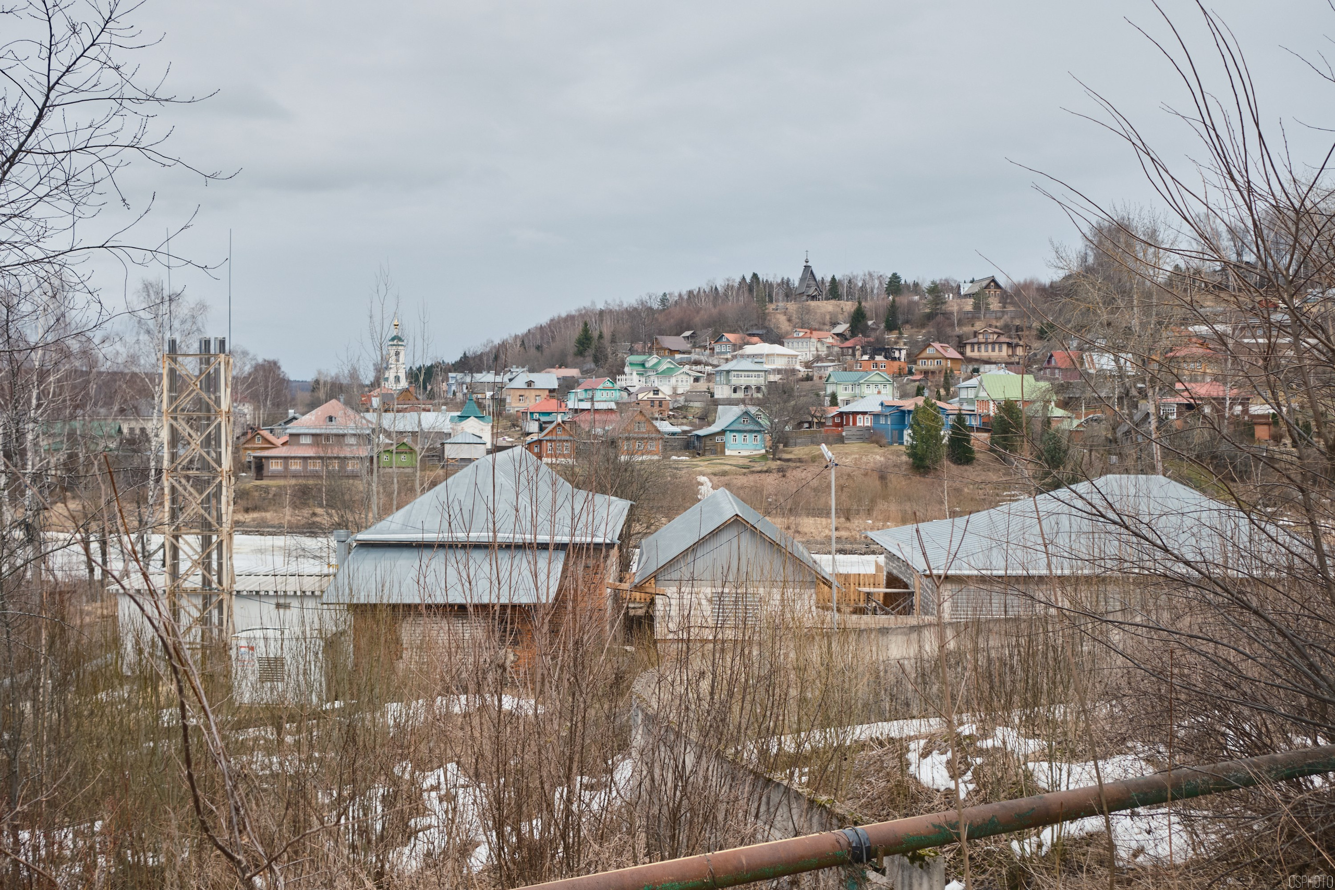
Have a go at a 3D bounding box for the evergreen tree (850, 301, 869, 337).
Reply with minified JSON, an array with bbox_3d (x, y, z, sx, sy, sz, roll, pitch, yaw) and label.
[{"bbox_3d":[46.450,-30.610,315.000,4.600,8.900,4.600,0,3,0],"label":"evergreen tree"}]

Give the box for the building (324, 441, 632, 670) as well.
[{"bbox_3d":[-6.200,3.590,49.650,9.000,6.500,19.000,0,3,0],"label":"building"}]

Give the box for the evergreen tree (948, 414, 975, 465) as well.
[{"bbox_3d":[42.305,-0.751,187.000,3.900,7.400,3.900,0,1,0],"label":"evergreen tree"}]

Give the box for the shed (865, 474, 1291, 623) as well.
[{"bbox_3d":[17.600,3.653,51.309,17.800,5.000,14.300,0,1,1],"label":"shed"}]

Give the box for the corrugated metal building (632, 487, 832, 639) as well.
[{"bbox_3d":[2.420,4.303,51.325,7.200,4.400,15.300,0,1,1],"label":"corrugated metal building"}]

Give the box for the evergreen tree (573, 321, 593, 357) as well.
[{"bbox_3d":[-23.290,-29.487,360.000,5.200,10.200,5.200,0,1,0],"label":"evergreen tree"}]

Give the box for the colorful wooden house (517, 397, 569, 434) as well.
[{"bbox_3d":[-22.380,-5.430,241.540,8.500,6.500,8.000,0,3,-4],"label":"colorful wooden house"}]

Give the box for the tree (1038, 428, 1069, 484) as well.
[{"bbox_3d":[50.482,1.433,170.000,4.100,7.400,4.100,0,1,0],"label":"tree"}]

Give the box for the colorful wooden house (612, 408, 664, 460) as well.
[{"bbox_3d":[-4.620,-1.610,188.170,6.700,7.200,8.500,-1,3,-14],"label":"colorful wooden house"}]

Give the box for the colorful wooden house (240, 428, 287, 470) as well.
[{"bbox_3d":[-65.630,0.830,211.330,6.400,6.600,8.500,0,3,-9],"label":"colorful wooden house"}]

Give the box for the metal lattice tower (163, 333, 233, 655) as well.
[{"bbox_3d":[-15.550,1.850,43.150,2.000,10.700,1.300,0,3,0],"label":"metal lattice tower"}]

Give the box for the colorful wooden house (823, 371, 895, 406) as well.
[{"bbox_3d":[36.823,-10.116,247.000,12.000,7.500,8.500,0,1,-6],"label":"colorful wooden house"}]

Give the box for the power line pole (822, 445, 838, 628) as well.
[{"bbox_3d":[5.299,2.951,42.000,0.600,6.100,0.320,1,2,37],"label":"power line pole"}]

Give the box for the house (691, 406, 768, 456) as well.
[{"bbox_3d":[9.740,-2.109,202.000,11.600,7.400,9.500,0,1,-7],"label":"house"}]

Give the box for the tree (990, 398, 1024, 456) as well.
[{"bbox_3d":[47.610,-2.480,182.000,4.800,8.000,4.800,0,3,0],"label":"tree"}]

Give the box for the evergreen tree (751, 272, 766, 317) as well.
[{"bbox_3d":[28.480,-46.830,405.000,4.700,14.700,4.700,0,3,0],"label":"evergreen tree"}]

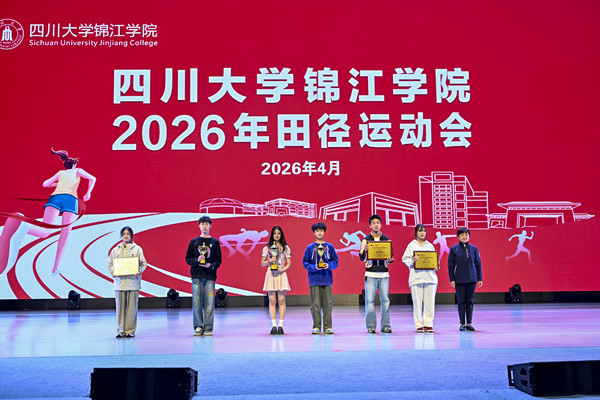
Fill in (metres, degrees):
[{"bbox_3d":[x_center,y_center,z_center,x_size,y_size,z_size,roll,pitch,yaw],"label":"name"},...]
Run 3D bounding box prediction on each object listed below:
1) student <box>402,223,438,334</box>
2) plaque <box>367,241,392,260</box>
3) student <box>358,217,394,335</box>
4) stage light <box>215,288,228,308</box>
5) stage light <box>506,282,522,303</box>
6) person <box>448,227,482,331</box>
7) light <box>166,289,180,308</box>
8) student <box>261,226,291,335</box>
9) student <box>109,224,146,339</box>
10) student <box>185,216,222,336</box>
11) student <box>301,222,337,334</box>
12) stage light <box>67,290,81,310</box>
[{"bbox_3d":[1.846,1.205,10.314,0.549,1.652,0.380,0,-6,-3],"label":"student"},{"bbox_3d":[1.212,0.773,10.098,0.374,0.282,0.030,-3,-10,-1],"label":"plaque"},{"bbox_3d":[1.173,1.137,10.338,0.532,1.806,0.420,-1,-6,0],"label":"student"},{"bbox_3d":[-1.948,2.452,16.679,0.318,0.471,0.290,0,-6,-3],"label":"stage light"},{"bbox_3d":[5.523,2.396,17.101,0.349,0.493,0.290,0,-6,-3],"label":"stage light"},{"bbox_3d":[2.567,1.236,10.457,0.523,1.600,0.320,-1,-6,5],"label":"person"},{"bbox_3d":[-3.171,2.464,16.665,0.333,0.473,0.290,0,-6,-3],"label":"light"},{"bbox_3d":[-0.371,1.232,10.326,0.455,1.650,0.360,0,-6,-3],"label":"student"},{"bbox_3d":[-2.589,1.230,10.065,0.570,1.654,0.400,0,-6,-7],"label":"student"},{"bbox_3d":[-1.469,1.155,10.235,0.552,1.812,0.360,0,-6,-6],"label":"student"},{"bbox_3d":[0.310,1.202,10.296,0.540,1.689,0.380,0,-6,-2],"label":"student"},{"bbox_3d":[-5.563,2.470,16.441,0.318,0.471,0.290,0,-6,-3],"label":"stage light"}]

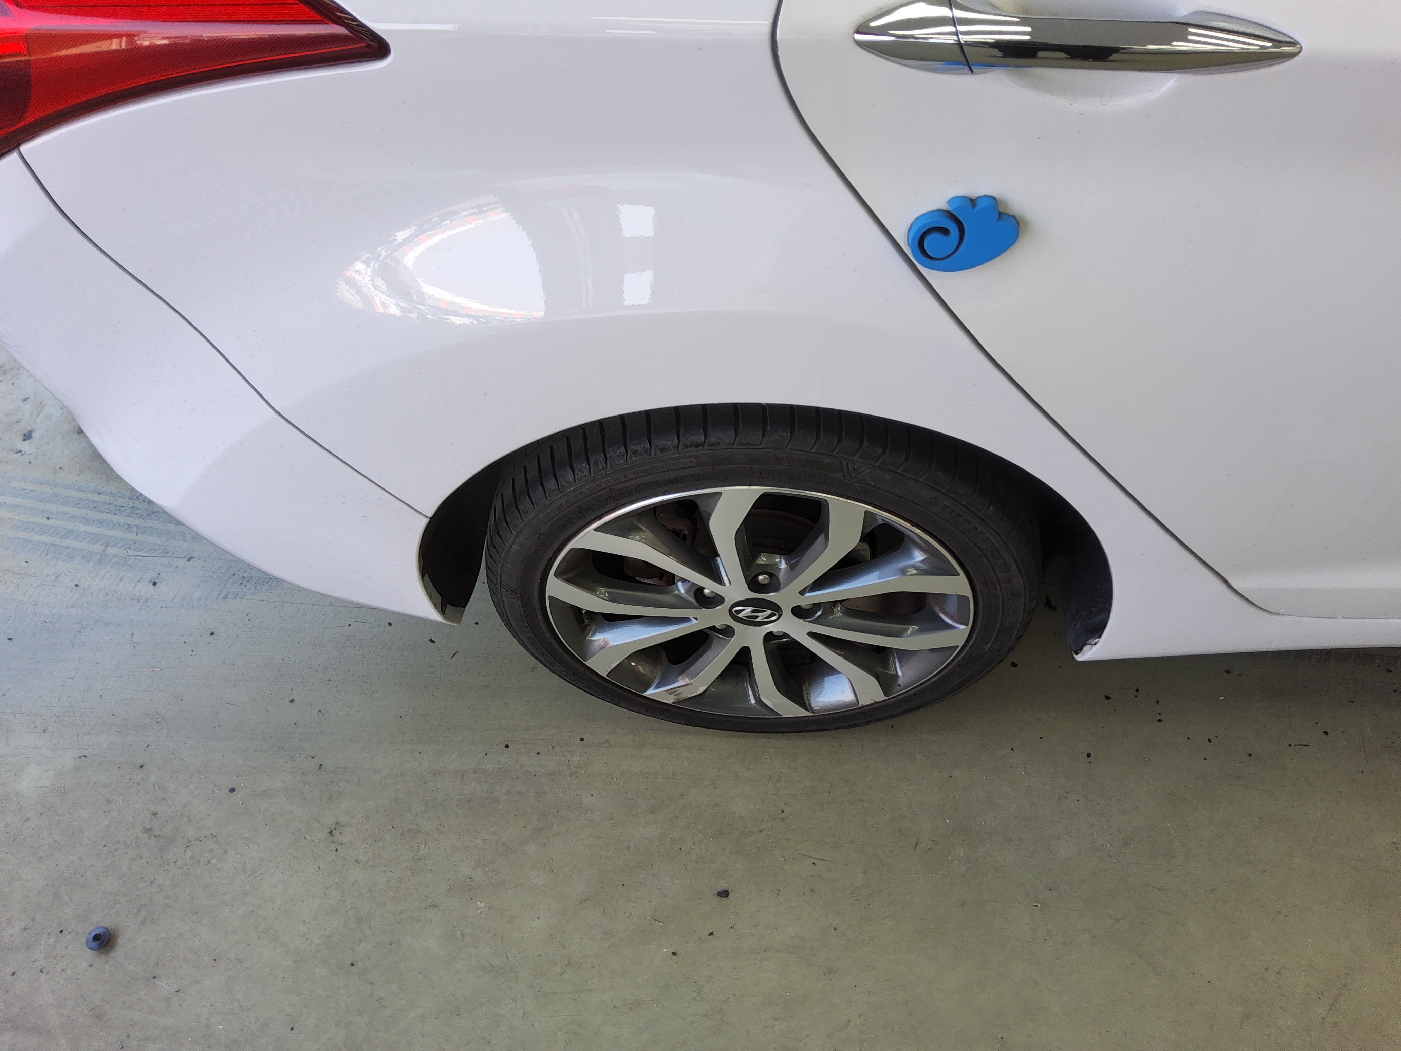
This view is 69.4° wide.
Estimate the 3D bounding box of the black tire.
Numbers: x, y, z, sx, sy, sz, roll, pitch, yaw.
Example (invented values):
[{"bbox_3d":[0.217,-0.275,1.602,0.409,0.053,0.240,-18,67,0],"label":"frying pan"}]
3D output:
[{"bbox_3d":[0.068,0.026,1.183,0.625,0.620,0.215,1,54,5],"label":"black tire"}]

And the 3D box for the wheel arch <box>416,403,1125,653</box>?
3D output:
[{"bbox_3d":[0.064,-0.025,1.046,0.720,0.460,0.180,1,54,5],"label":"wheel arch"}]

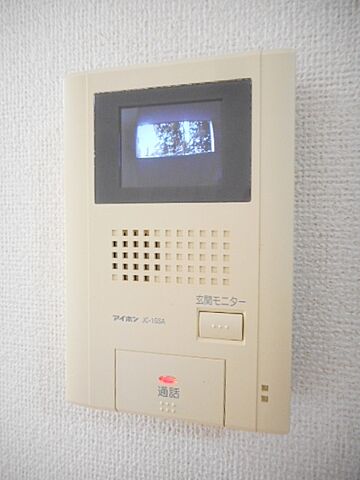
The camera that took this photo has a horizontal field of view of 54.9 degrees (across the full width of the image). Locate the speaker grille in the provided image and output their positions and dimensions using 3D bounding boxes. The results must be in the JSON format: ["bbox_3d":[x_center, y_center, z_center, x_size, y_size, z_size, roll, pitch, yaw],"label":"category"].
[{"bbox_3d":[-0.006,0.009,0.200,0.069,0.029,0.006,1,2,14],"label":"speaker grille"}]

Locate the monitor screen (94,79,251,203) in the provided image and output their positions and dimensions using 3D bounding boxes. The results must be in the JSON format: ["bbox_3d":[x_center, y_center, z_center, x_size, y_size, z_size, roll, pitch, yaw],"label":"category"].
[{"bbox_3d":[-0.005,-0.053,0.199,0.091,0.065,0.008,1,2,14],"label":"monitor screen"}]

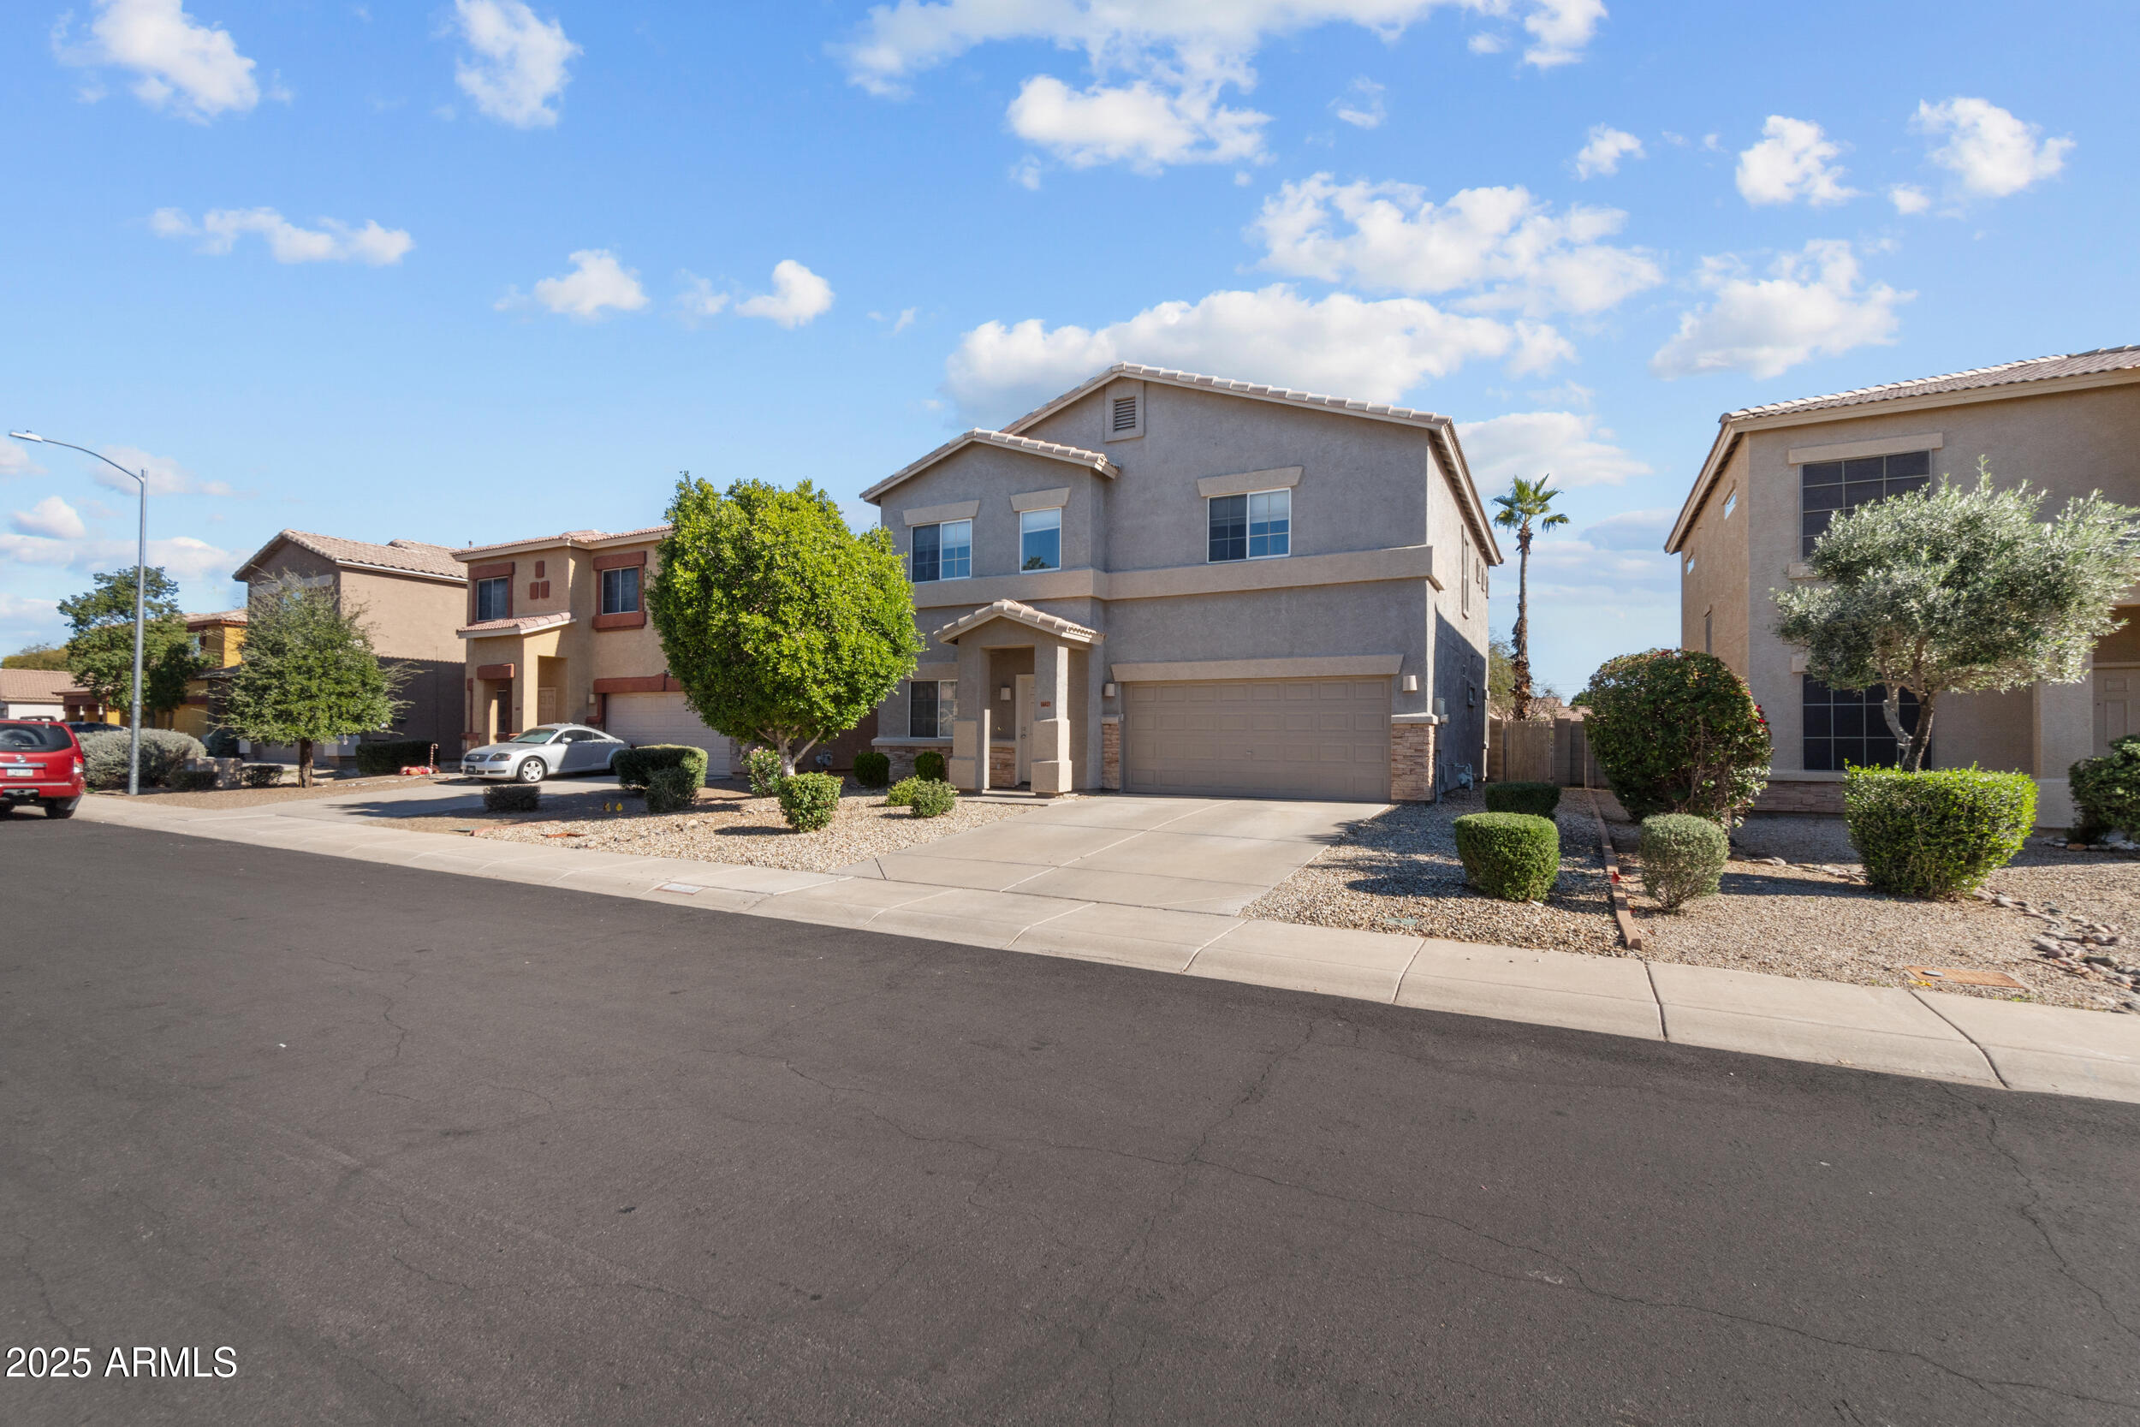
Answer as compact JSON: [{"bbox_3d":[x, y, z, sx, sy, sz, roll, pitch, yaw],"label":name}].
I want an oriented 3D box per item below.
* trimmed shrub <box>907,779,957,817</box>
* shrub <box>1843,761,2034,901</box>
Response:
[{"bbox_3d":[-2.274,1.379,14.620,0.790,0.612,0.770,0,-1,0],"label":"trimmed shrub"},{"bbox_3d":[8.445,1.110,8.711,1.400,1.169,1.300,0,-1,30],"label":"shrub"}]

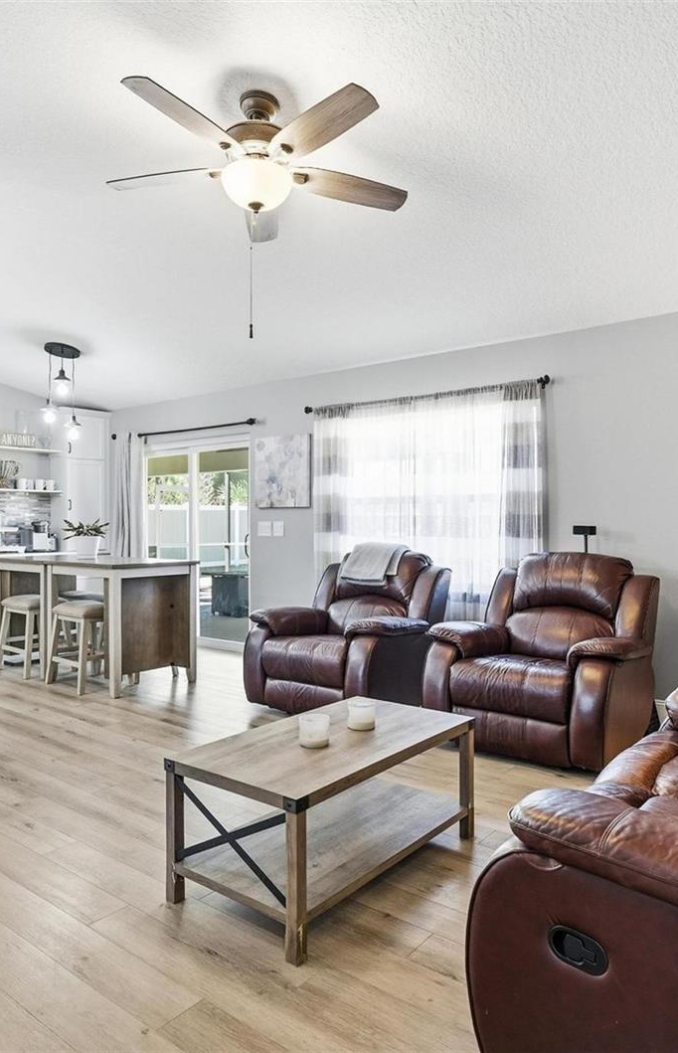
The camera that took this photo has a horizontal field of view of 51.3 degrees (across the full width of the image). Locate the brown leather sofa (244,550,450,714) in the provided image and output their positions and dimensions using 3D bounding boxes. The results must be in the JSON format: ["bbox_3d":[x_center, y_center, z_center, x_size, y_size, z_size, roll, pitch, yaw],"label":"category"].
[{"bbox_3d":[0.086,0.682,4.888,0.972,1.032,1.022,0,0,34],"label":"brown leather sofa"}]

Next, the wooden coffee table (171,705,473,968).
[{"bbox_3d":[-0.015,0.964,2.471,0.554,0.453,1.022,0,0,38],"label":"wooden coffee table"}]

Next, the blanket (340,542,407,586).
[{"bbox_3d":[0.253,0.270,5.170,0.470,0.310,0.260,0,0,41],"label":"blanket"}]

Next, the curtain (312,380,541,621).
[{"bbox_3d":[0.610,0.055,5.532,2.100,2.130,0.100,0,0,38],"label":"curtain"}]

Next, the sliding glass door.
[{"bbox_3d":[-1.559,0.170,7.411,1.790,2.040,0.120,0,0,38],"label":"sliding glass door"}]

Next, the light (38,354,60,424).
[{"bbox_3d":[-2.564,-1.222,6.250,0.150,0.615,0.150,0,0,38],"label":"light"}]

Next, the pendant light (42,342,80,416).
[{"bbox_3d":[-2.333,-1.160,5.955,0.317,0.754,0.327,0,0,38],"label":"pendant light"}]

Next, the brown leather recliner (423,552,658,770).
[{"bbox_3d":[1.203,0.670,4.101,1.000,1.040,1.030,0,0,40],"label":"brown leather recliner"}]

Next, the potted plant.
[{"bbox_3d":[-2.058,0.092,5.724,0.357,0.322,0.337,0,0,38],"label":"potted plant"}]

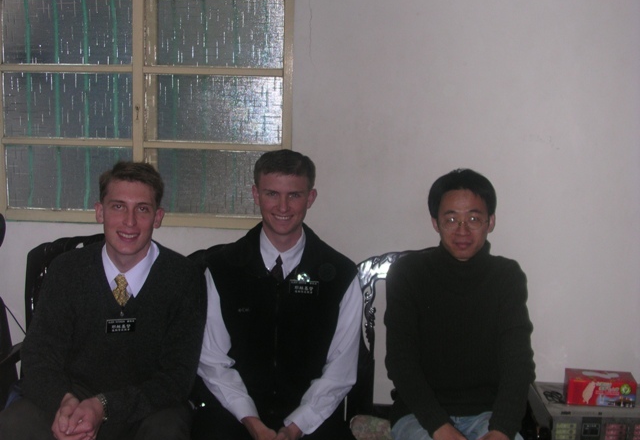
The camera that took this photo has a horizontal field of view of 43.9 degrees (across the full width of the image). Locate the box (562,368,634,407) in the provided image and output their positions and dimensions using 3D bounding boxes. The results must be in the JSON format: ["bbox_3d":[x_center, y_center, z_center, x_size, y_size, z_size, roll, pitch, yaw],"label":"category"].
[{"bbox_3d":[0.943,0.570,2.680,0.214,0.088,0.106,2,7,9],"label":"box"}]

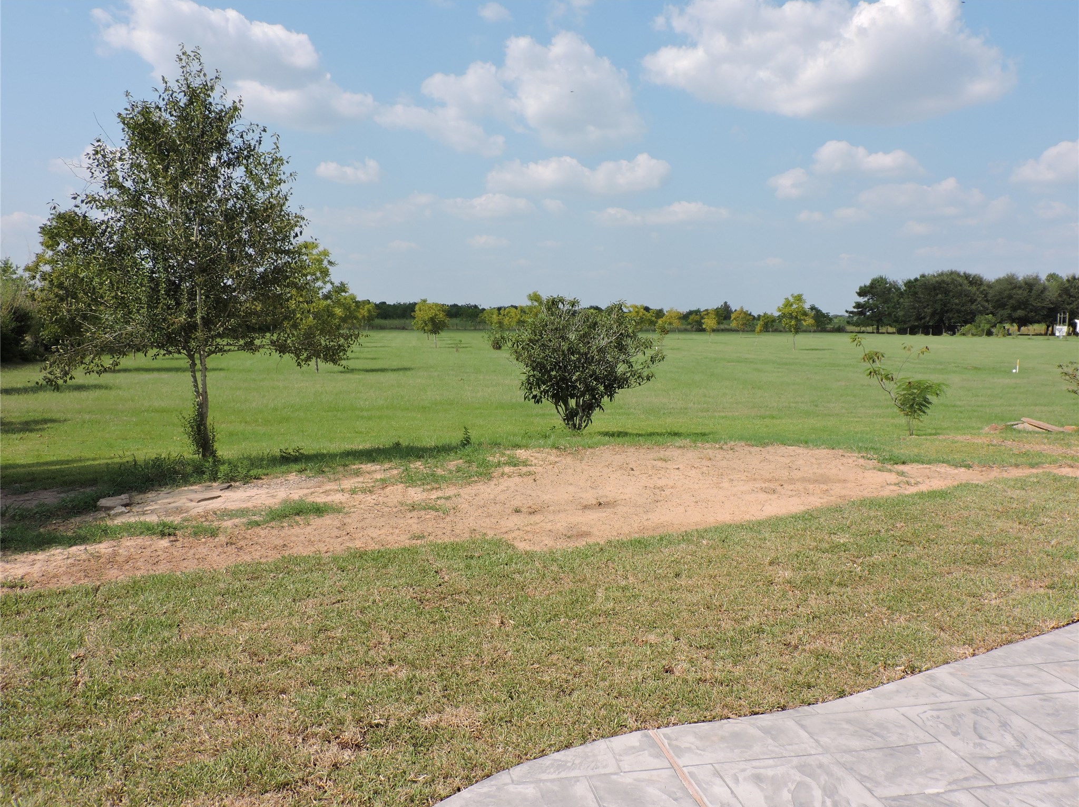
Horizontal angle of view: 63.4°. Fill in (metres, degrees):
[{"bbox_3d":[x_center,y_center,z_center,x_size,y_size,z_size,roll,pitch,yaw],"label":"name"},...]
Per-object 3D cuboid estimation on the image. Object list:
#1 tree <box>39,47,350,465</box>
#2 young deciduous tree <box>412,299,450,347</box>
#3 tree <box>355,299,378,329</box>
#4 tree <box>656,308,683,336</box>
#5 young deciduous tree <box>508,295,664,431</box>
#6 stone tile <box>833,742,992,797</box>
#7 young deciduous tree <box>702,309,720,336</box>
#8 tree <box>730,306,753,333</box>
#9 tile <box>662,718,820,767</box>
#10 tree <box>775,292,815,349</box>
[{"bbox_3d":[-4.202,-1.756,10.465,3.975,4.865,3.856,0,5,0],"label":"tree"},{"bbox_3d":[-7.269,-5.340,58.189,2.536,3.291,2.460,0,5,0],"label":"young deciduous tree"},{"bbox_3d":[-28.709,-14.558,144.764,4.061,5.106,3.939,0,5,0],"label":"tree"},{"bbox_3d":[13.365,-8.162,89.132,2.845,3.198,2.760,0,5,0],"label":"tree"},{"bbox_3d":[0.712,-0.613,13.309,2.395,2.063,2.323,0,5,0],"label":"young deciduous tree"},{"bbox_3d":[1.337,1.330,3.145,0.451,0.030,0.316,-1,5,-10],"label":"stone tile"},{"bbox_3d":[14.441,-6.583,73.520,1.494,2.935,1.449,0,5,0],"label":"young deciduous tree"},{"bbox_3d":[22.514,-9.025,96.968,2.533,3.469,2.457,0,5,0],"label":"tree"},{"bbox_3d":[0.771,1.312,3.347,0.571,0.030,0.290,-1,5,-10],"label":"tile"},{"bbox_3d":[15.659,-4.950,53.085,2.366,3.456,2.295,0,5,0],"label":"tree"}]

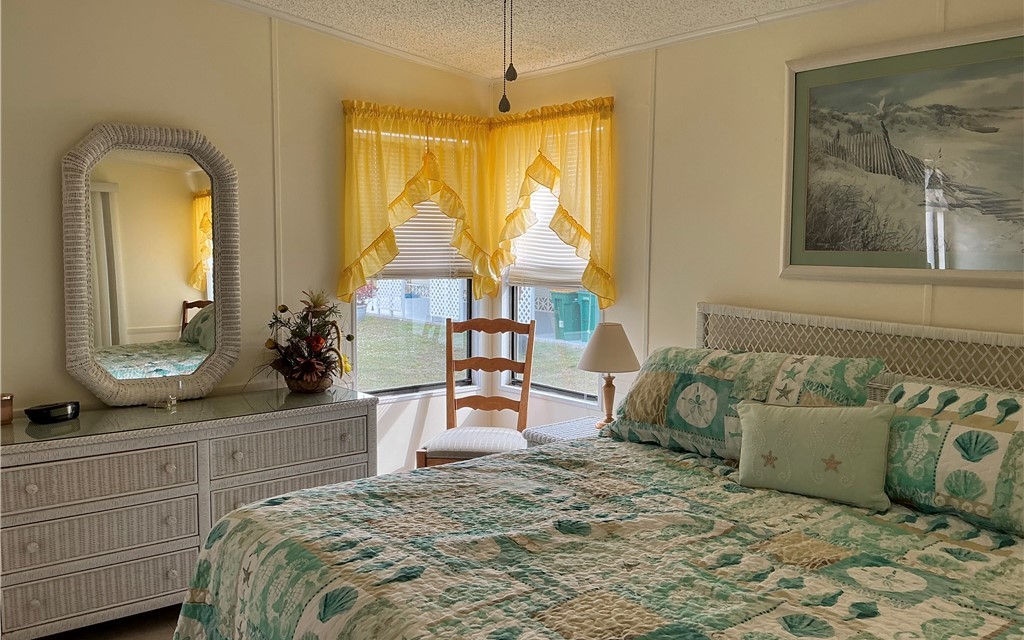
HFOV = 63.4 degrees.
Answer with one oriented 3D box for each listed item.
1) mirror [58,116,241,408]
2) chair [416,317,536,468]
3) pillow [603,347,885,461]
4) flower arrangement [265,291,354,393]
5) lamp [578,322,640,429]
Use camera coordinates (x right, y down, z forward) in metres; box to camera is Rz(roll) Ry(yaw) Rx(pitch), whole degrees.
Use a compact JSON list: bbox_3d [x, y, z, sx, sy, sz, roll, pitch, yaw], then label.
[{"bbox_3d":[-1.477,-0.220,3.442,0.690,1.130,0.075,-5,5,-39],"label":"mirror"},{"bbox_3d":[-0.155,0.538,4.140,0.500,1.040,0.470,1,6,6],"label":"chair"},{"bbox_3d":[0.825,0.316,3.103,0.220,0.470,1.040,31,-15,-37],"label":"pillow"},{"bbox_3d":[-0.929,0.095,3.724,0.400,0.462,0.360,-5,8,-39],"label":"flower arrangement"},{"bbox_3d":[0.432,0.246,3.721,0.285,0.464,0.285,0,6,0],"label":"lamp"}]

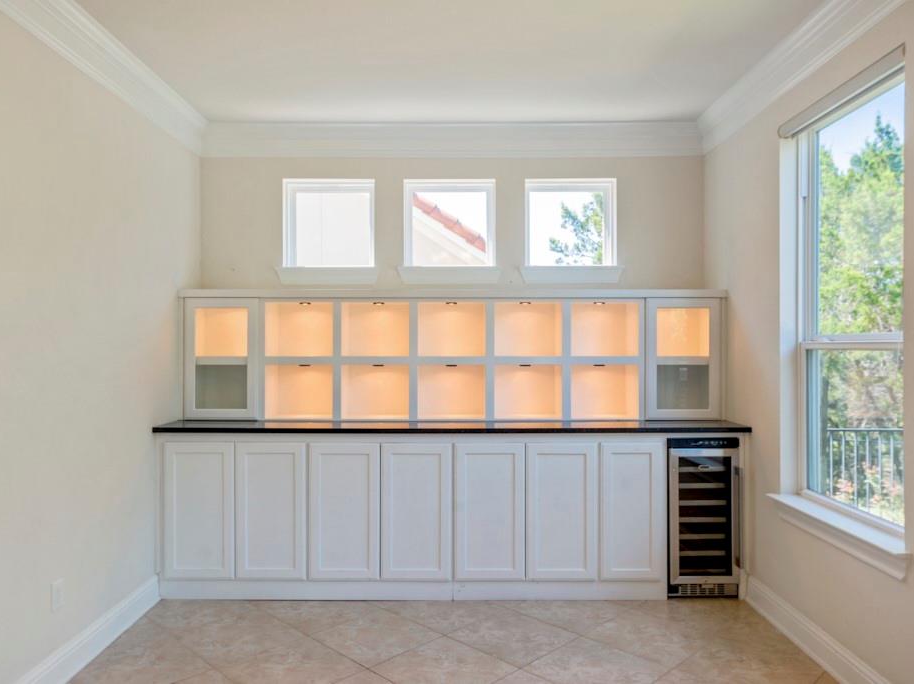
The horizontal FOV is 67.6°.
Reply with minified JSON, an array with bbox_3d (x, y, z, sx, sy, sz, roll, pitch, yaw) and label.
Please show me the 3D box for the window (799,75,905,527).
[{"bbox_3d":[1.685,-0.155,2.840,0.100,1.750,0.920,0,0,0],"label":"window"}]

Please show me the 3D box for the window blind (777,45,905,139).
[{"bbox_3d":[1.597,-1.012,2.845,0.080,0.080,0.900,0,0,0],"label":"window blind"}]

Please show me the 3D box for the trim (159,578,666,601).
[{"bbox_3d":[-0.237,1.322,3.645,2.690,0.115,0.020,0,0,0],"label":"trim"}]

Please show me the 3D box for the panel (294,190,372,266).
[{"bbox_3d":[-0.797,-0.730,4.400,0.485,0.490,0.020,0,0,0],"label":"panel"}]

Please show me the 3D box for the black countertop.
[{"bbox_3d":[-0.030,0.468,3.935,3.150,0.032,0.670,0,0,0],"label":"black countertop"}]

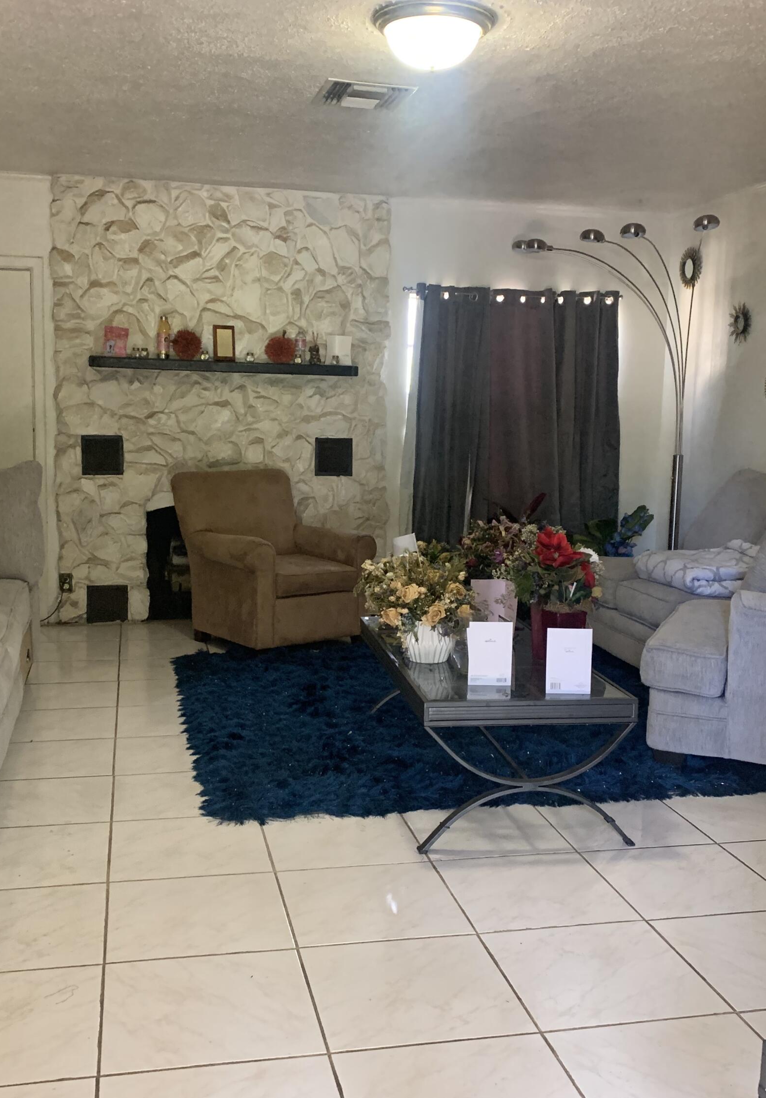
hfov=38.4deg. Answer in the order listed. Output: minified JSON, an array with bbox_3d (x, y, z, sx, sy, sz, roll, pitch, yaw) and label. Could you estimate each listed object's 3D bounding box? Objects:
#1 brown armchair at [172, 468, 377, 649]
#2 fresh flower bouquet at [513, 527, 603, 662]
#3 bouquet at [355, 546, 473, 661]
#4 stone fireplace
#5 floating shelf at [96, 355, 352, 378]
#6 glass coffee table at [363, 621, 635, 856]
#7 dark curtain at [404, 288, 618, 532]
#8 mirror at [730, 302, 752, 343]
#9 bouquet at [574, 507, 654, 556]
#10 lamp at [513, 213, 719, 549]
[{"bbox_3d":[-0.589,0.042,5.882,0.780,0.900,0.790,-4,9,-40],"label":"brown armchair"},{"bbox_3d":[0.586,0.143,3.656,0.310,0.430,0.290,0,7,-13],"label":"fresh flower bouquet"},{"bbox_3d":[0.101,0.180,3.601,0.365,0.355,0.345,0,7,-13],"label":"bouquet"},{"bbox_3d":[-0.914,-0.800,6.344,1.894,2.474,0.250,0,7,-11],"label":"stone fireplace"},{"bbox_3d":[-0.881,-1.016,6.165,1.474,0.060,0.200,0,7,-11],"label":"floating shelf"},{"bbox_3d":[0.320,0.567,3.775,0.632,0.434,1.298,0,7,-9],"label":"glass coffee table"},{"bbox_3d":[0.806,-0.636,6.543,1.270,1.800,0.130,0,7,-10],"label":"dark curtain"},{"bbox_3d":[1.914,-1.220,5.921,0.025,0.222,0.222,-1,7,-17],"label":"mirror"},{"bbox_3d":[1.270,-0.043,6.099,0.420,0.380,0.340,0,7,-13],"label":"bouquet"},{"bbox_3d":[1.194,-0.546,5.720,1.000,2.193,0.650,0,7,-13],"label":"lamp"}]

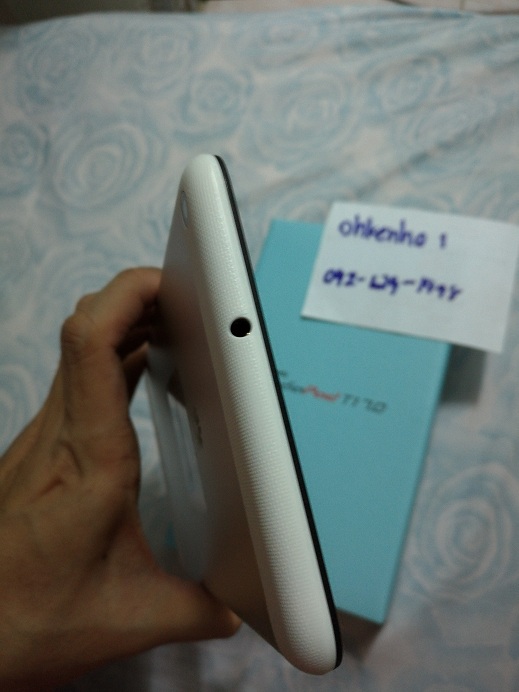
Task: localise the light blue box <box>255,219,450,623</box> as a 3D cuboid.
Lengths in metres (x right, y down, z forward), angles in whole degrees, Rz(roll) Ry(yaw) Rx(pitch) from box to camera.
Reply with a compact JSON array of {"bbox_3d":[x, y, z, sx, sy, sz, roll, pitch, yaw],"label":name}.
[{"bbox_3d":[0.040,0.034,0.320,0.120,0.046,0.202,13,77,18],"label":"light blue box"}]

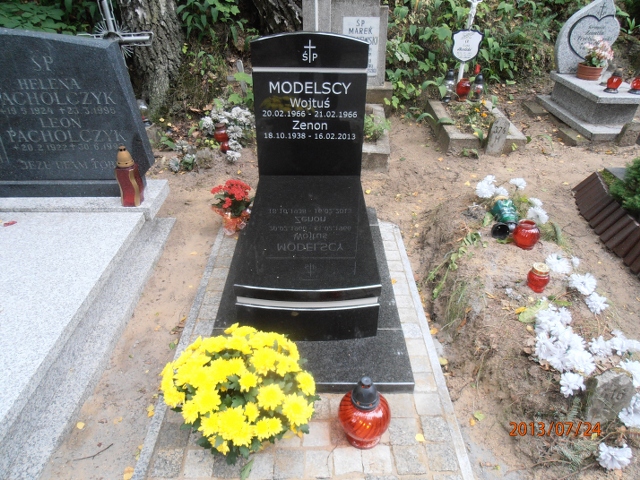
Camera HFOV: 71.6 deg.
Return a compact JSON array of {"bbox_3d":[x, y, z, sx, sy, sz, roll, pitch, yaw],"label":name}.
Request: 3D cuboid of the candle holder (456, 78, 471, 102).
[{"bbox_3d":[1.536,-1.600,4.747,0.150,0.215,0.150,0,34,0],"label":"candle holder"}]

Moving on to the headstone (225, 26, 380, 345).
[{"bbox_3d":[-0.050,-0.330,2.124,0.610,1.086,1.152,0,34,0],"label":"headstone"}]

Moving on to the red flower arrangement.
[{"bbox_3d":[-0.547,-0.207,2.723,0.245,0.330,0.230,0,34,0],"label":"red flower arrangement"}]

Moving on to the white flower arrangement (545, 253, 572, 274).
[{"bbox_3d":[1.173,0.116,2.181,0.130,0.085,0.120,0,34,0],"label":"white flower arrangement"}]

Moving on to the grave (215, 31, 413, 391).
[{"bbox_3d":[-0.051,-0.251,2.058,0.851,1.145,1.410,0,34,0],"label":"grave"}]

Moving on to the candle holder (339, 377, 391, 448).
[{"bbox_3d":[0.160,0.591,1.556,0.184,0.300,0.184,0,34,0],"label":"candle holder"}]

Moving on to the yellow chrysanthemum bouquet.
[{"bbox_3d":[-0.268,0.544,1.538,0.510,0.390,0.505,0,34,0],"label":"yellow chrysanthemum bouquet"}]

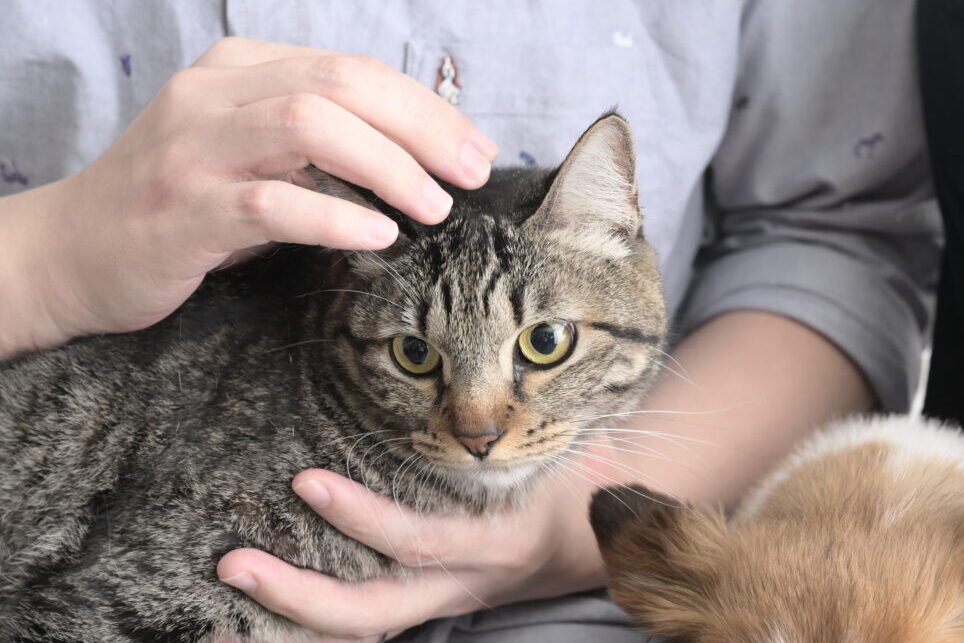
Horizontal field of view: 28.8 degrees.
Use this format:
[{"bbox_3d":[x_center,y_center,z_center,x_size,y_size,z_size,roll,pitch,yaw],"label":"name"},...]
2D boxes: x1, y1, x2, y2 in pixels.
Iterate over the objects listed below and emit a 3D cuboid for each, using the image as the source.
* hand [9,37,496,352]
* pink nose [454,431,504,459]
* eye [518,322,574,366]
[{"bbox_3d":[-0.074,-0.041,0.605,0.155,0.100,0.088,4,9,6],"label":"hand"},{"bbox_3d":[-0.001,0.037,0.572,0.015,0.009,0.009,6,12,5],"label":"pink nose"},{"bbox_3d":[0.020,0.007,0.590,0.018,0.014,0.009,5,8,-2],"label":"eye"}]

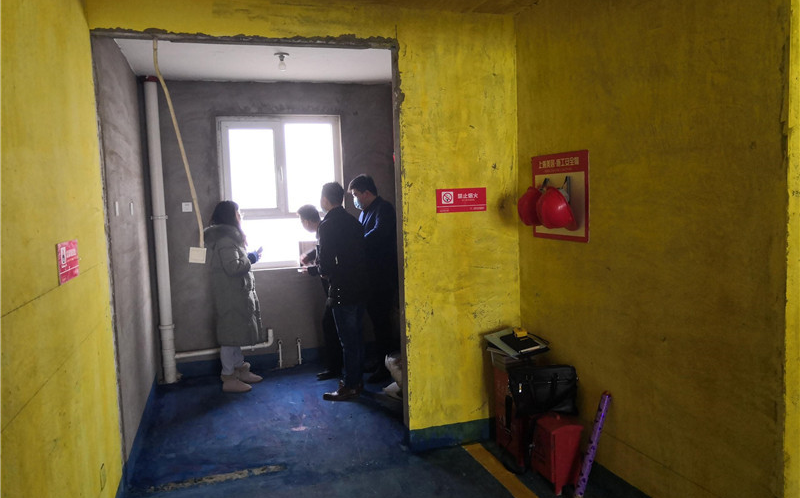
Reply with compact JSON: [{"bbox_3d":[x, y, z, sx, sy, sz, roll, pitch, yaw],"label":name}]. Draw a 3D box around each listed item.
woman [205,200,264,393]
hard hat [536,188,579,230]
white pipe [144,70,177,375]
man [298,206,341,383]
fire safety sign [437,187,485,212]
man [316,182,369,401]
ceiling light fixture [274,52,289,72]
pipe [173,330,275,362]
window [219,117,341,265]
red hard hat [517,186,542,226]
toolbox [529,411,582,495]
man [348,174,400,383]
[{"bbox_3d":[-1.384,0.387,5.284,0.460,1.600,0.500,-2,4,-1],"label":"woman"},{"bbox_3d":[0.846,-0.189,3.483,0.150,0.275,0.220,-34,13,-12],"label":"hard hat"},{"bbox_3d":[-2.099,-0.146,5.497,0.125,2.678,0.125,-3,4,-16],"label":"white pipe"},{"bbox_3d":[-0.691,0.392,5.721,0.500,1.600,0.480,-2,5,3],"label":"man"},{"bbox_3d":[0.401,-0.311,4.004,0.345,0.152,0.012,-3,5,-17],"label":"fire safety sign"},{"bbox_3d":[-0.481,0.336,5.215,0.390,1.780,0.500,0,5,25],"label":"man"},{"bbox_3d":[-0.893,-1.419,4.731,0.108,0.135,0.108,-3,4,-16],"label":"ceiling light fixture"},{"bbox_3d":[-1.611,0.878,5.700,0.871,0.176,0.070,-3,4,-16],"label":"pipe"},{"bbox_3d":[-1.086,-0.519,5.890,1.143,1.421,0.120,-3,4,-16],"label":"window"},{"bbox_3d":[0.775,-0.216,3.711,0.150,0.275,0.220,-31,12,-13],"label":"red hard hat"},{"bbox_3d":[0.886,1.127,3.512,0.200,0.390,0.270,-3,5,-17],"label":"toolbox"},{"bbox_3d":[-0.226,0.245,5.496,0.440,1.770,0.520,-3,4,-15],"label":"man"}]

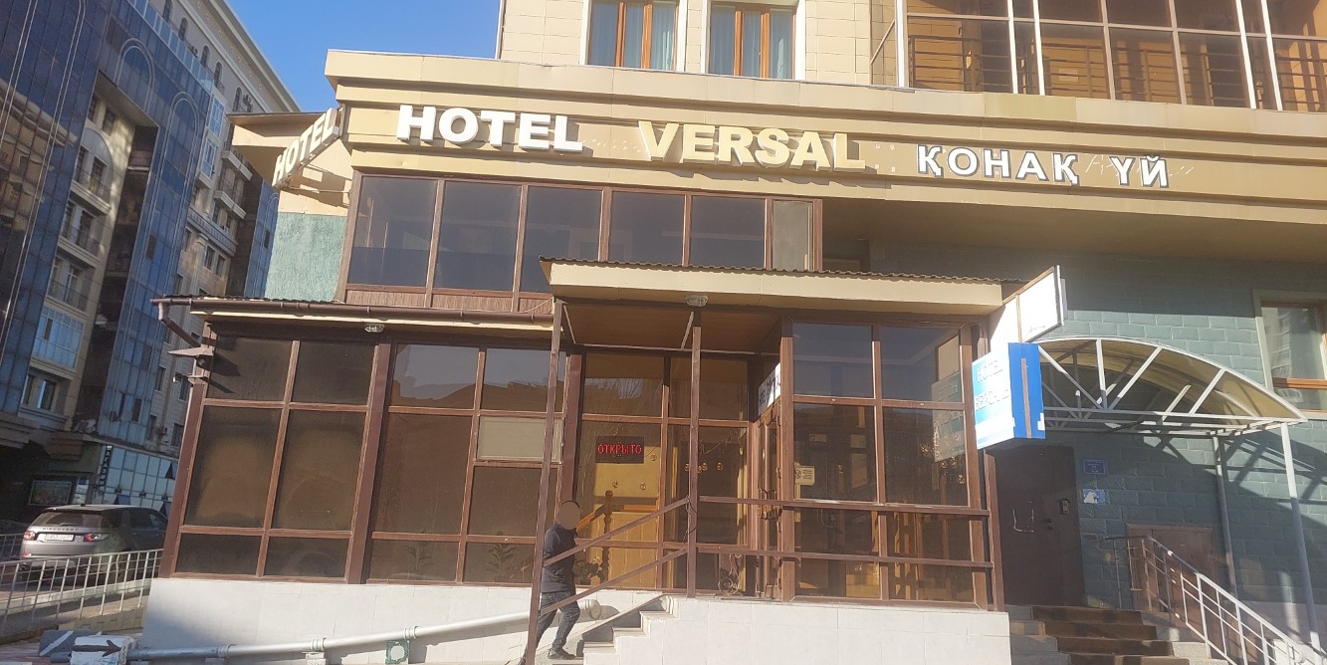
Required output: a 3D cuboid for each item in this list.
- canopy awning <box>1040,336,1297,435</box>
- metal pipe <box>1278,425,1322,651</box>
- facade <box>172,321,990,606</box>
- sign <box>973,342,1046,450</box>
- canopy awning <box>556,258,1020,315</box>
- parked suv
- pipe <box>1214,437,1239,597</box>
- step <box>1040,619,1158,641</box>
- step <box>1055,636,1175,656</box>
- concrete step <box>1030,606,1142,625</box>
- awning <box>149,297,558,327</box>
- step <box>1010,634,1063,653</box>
[{"bbox_3d":[6.553,0.791,12.526,4.200,1.090,1.400,3,-15,-2],"label":"canopy awning"},{"bbox_3d":[7.630,2.566,10.450,0.090,2.970,0.090,3,-15,-2],"label":"metal pipe"},{"bbox_3d":[-1.112,1.386,10.056,9.000,3.080,1.500,3,-15,-2],"label":"facade"},{"bbox_3d":[3.563,0.686,9.155,0.310,0.970,0.910,3,-15,-2],"label":"sign"},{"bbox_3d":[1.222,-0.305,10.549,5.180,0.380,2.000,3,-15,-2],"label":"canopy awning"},{"bbox_3d":[-12.985,5.019,20.837,1.950,1.720,4.550,3,-15,-4],"label":"parked suv"},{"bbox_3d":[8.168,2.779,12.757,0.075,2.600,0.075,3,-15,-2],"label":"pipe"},{"bbox_3d":[5.471,3.777,11.180,1.450,0.166,0.300,3,-15,-2],"label":"step"},{"bbox_3d":[5.485,3.861,10.846,1.440,0.165,0.300,3,-15,-2],"label":"step"},{"bbox_3d":[5.461,3.698,11.533,1.450,0.165,0.340,3,-15,-2],"label":"concrete step"},{"bbox_3d":[-3.628,-0.205,10.786,4.800,0.320,0.720,3,-15,-3],"label":"awning"},{"bbox_3d":[4.054,3.486,9.922,0.720,0.155,0.310,3,-15,-2],"label":"step"}]

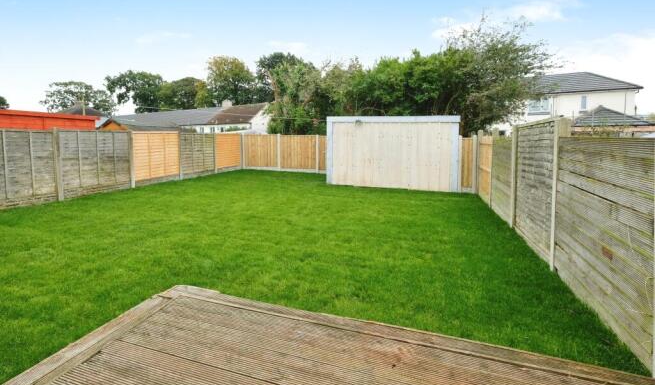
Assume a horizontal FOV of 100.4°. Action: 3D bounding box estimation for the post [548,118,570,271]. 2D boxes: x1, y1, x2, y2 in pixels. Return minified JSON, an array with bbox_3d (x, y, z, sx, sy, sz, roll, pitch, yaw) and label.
[{"bbox_3d":[3.249,0.028,3.840,0.120,2.120,0.120,3,8,20],"label":"post"}]

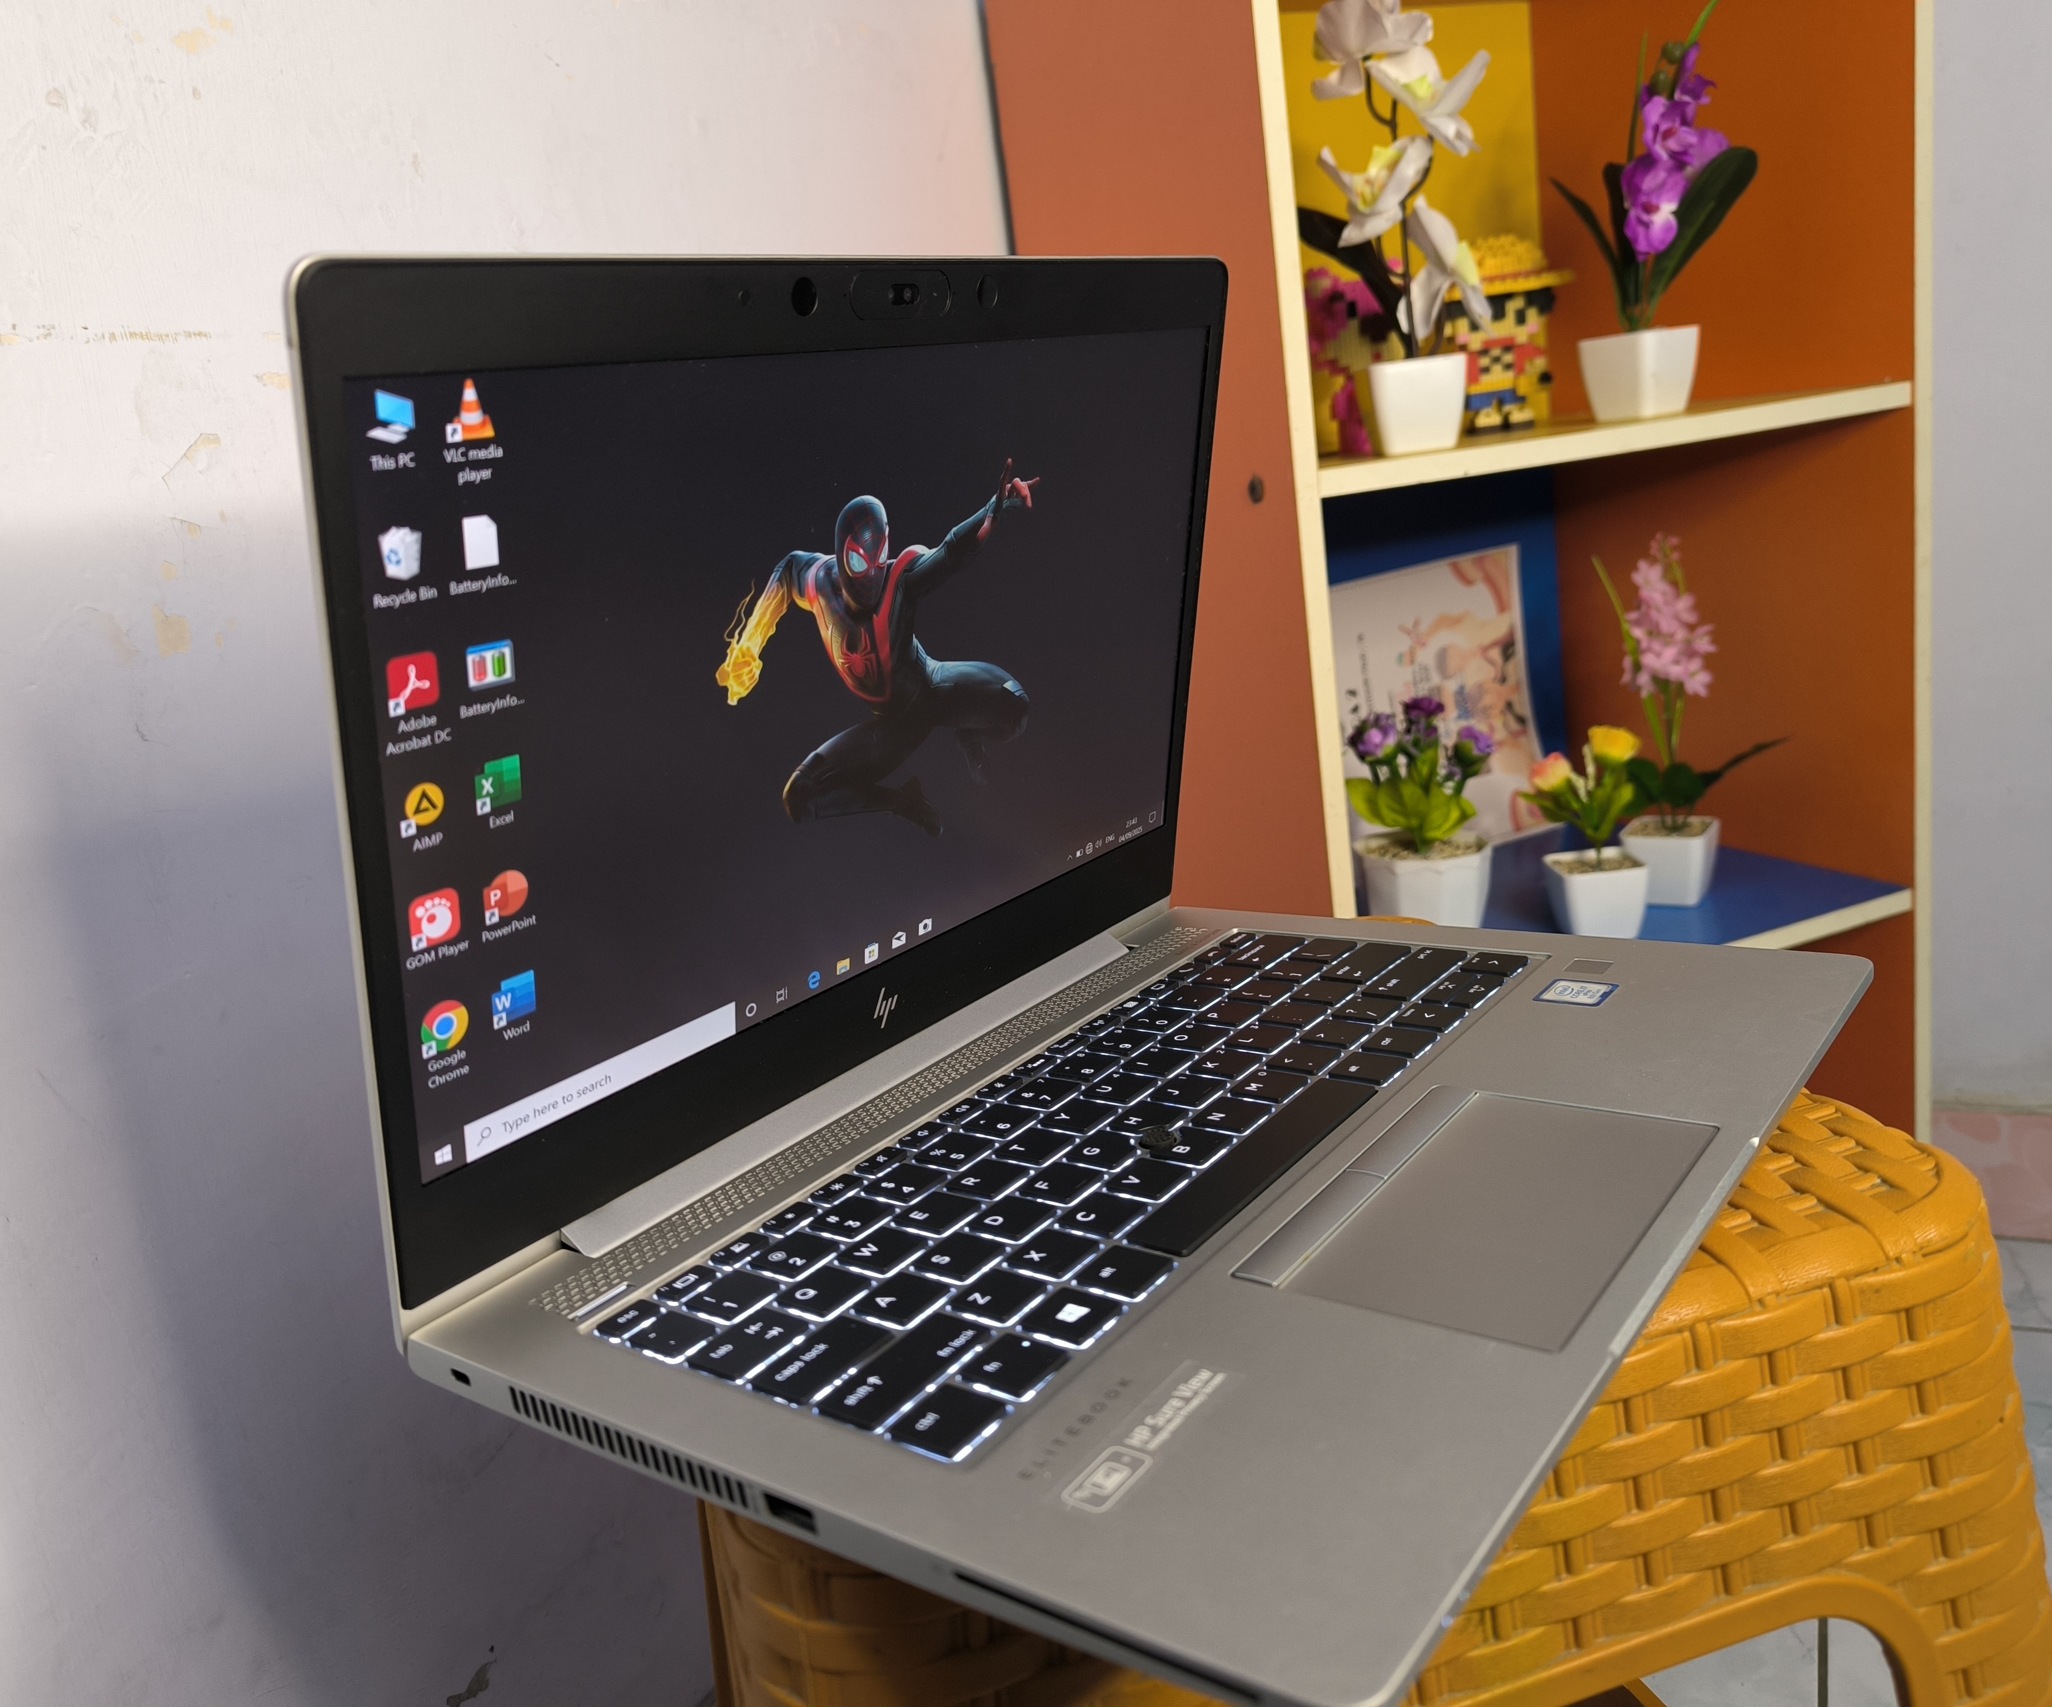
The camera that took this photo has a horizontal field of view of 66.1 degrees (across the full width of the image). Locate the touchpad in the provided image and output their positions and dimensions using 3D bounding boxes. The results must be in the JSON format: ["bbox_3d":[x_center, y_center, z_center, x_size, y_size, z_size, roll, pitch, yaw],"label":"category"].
[{"bbox_3d":[0.102,0.073,0.330,0.054,0.003,0.098,2,17,38],"label":"touchpad"}]

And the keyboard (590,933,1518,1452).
[{"bbox_3d":[0.029,0.067,0.402,0.103,0.005,0.272,2,17,38],"label":"keyboard"}]

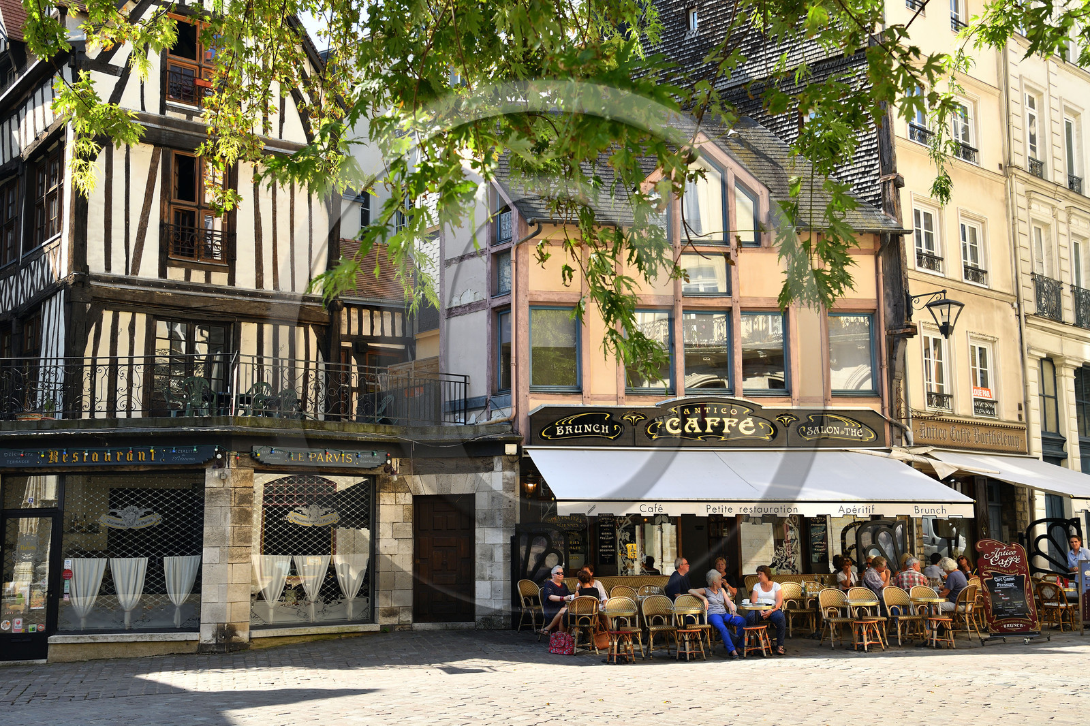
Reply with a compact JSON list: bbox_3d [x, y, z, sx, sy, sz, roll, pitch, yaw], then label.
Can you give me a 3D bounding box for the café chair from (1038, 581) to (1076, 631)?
[{"bbox_3d":[9.531,4.523,24.739,0.560,0.870,0.480,7,-12,-43],"label":"café chair"}]

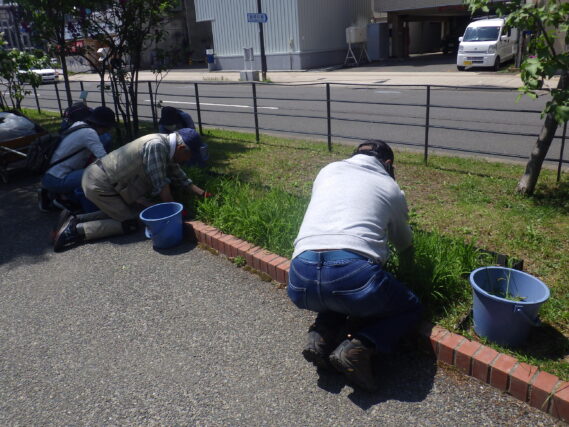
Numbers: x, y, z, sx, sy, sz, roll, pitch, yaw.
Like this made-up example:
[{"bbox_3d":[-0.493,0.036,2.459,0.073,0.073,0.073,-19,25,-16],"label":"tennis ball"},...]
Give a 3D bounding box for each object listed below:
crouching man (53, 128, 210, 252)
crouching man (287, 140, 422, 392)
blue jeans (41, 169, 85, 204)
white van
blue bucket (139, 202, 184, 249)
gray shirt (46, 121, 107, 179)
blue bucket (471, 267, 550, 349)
[{"bbox_3d":[-1.162,-0.250,3.556,1.260,0.760,0.520,-13,22,-25],"label":"crouching man"},{"bbox_3d":[0.380,0.150,2.062,0.550,0.870,0.870,12,25,35],"label":"crouching man"},{"bbox_3d":[-1.879,-0.303,4.202,0.620,0.460,0.420,-13,22,-26],"label":"blue jeans"},{"bbox_3d":[8.200,-6.790,18.560,1.480,1.900,3.400,11,24,33],"label":"white van"},{"bbox_3d":[-0.849,0.100,3.270,0.300,0.250,0.300,-5,23,1],"label":"blue bucket"},{"bbox_3d":[-1.845,-0.617,4.121,0.580,0.460,0.500,-13,22,-26],"label":"gray shirt"},{"bbox_3d":[0.925,0.408,1.938,0.300,0.250,0.300,0,21,0],"label":"blue bucket"}]

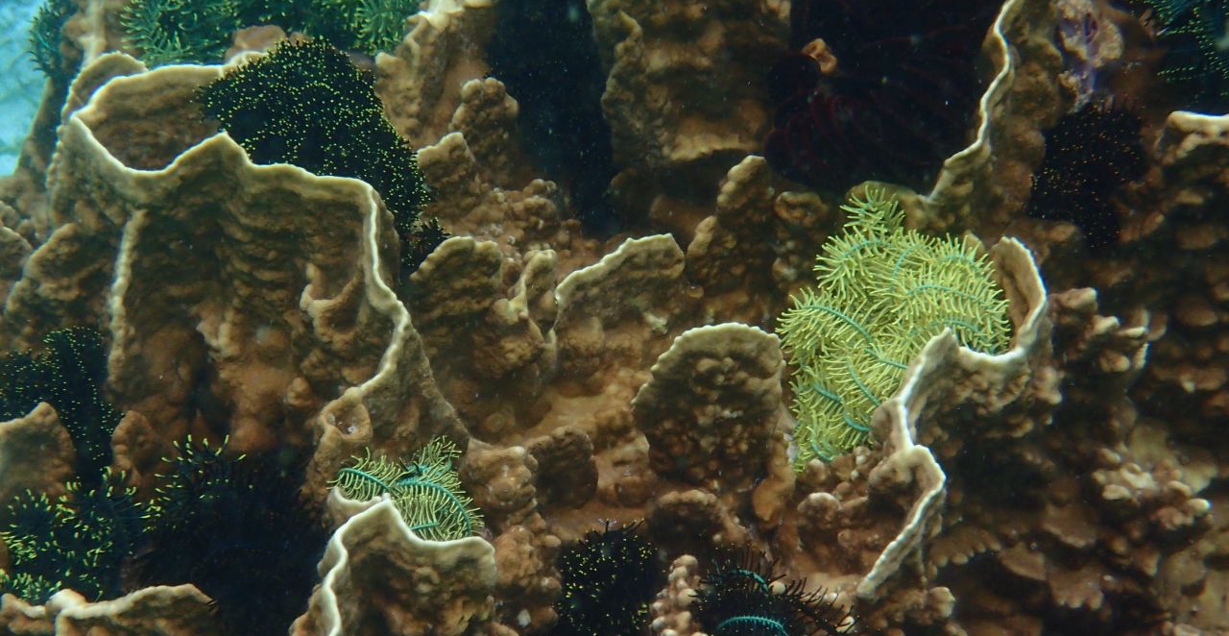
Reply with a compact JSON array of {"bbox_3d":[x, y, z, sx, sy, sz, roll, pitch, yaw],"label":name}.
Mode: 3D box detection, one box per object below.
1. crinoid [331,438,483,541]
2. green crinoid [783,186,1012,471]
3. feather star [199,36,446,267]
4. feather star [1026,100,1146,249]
[{"bbox_3d":[-0.134,0.117,2.280,0.097,0.057,0.070,0,24,0],"label":"crinoid"},{"bbox_3d":[0.181,0.006,2.300,0.150,0.146,0.113,0,24,0],"label":"green crinoid"},{"bbox_3d":[-0.200,-0.111,2.400,0.166,0.116,0.133,0,24,0],"label":"feather star"},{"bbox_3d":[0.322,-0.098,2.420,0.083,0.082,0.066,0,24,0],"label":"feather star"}]

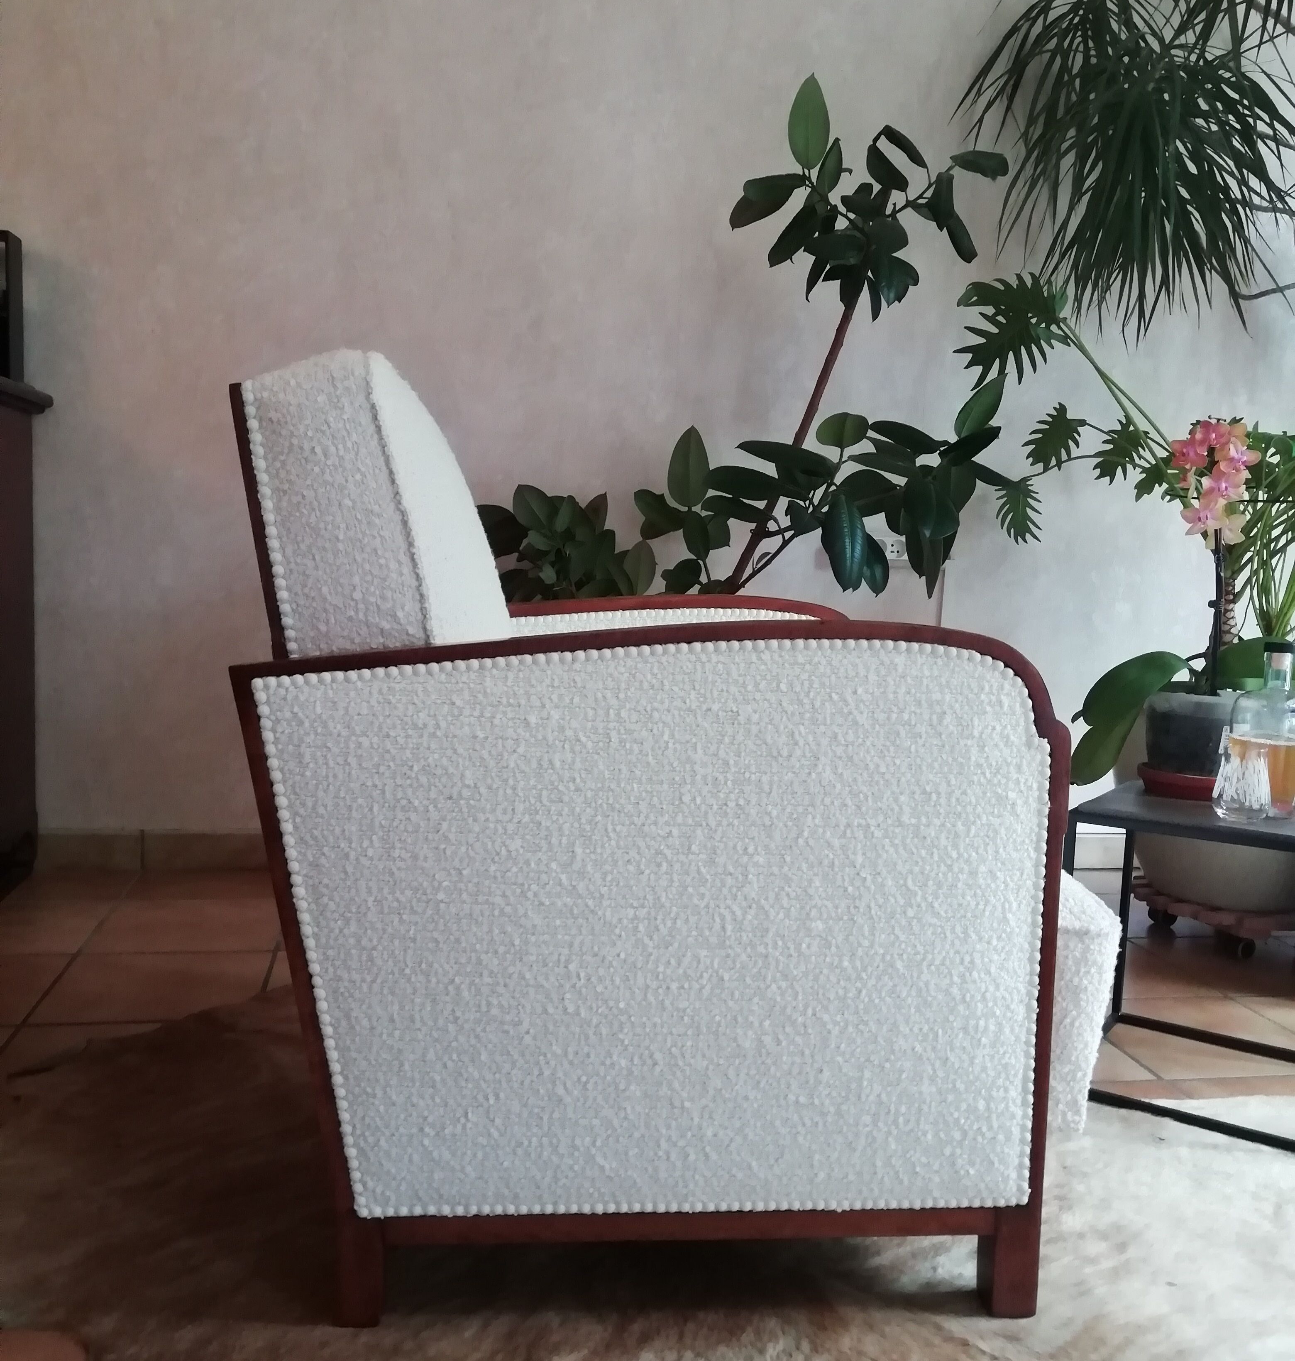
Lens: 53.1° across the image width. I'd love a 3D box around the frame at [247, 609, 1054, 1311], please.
[{"bbox_3d":[0.009,0.267,1.192,0.759,0.652,0.055,2,6,-6],"label":"frame"}]

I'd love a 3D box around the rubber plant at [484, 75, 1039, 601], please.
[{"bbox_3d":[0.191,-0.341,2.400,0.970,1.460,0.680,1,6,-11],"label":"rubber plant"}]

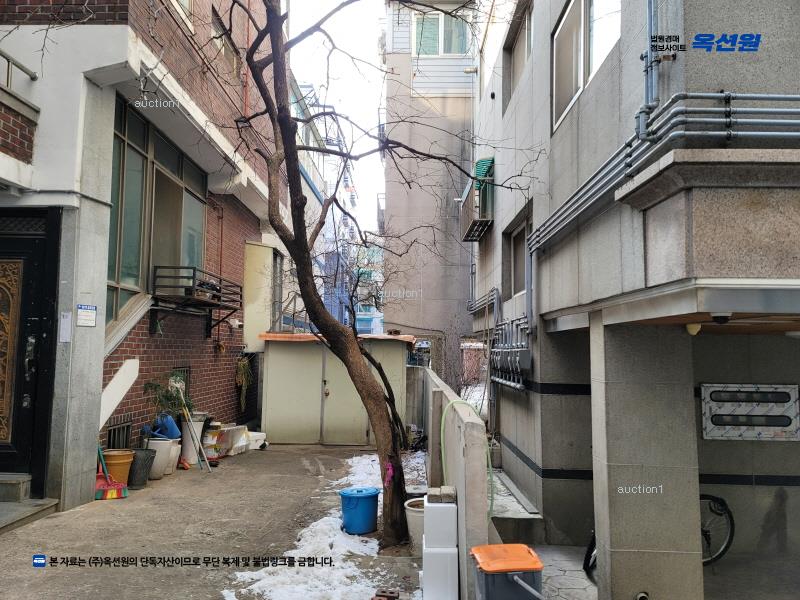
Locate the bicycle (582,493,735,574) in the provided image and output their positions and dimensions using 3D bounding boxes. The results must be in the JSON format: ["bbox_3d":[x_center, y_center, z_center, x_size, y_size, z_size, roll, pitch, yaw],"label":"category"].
[{"bbox_3d":[2.297,1.948,5.222,1.700,1.000,0.600,2,-5,-11],"label":"bicycle"}]

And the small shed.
[{"bbox_3d":[-0.926,1.408,9.371,2.276,1.661,1.600,0,-5,1],"label":"small shed"}]

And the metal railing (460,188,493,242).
[{"bbox_3d":[1.335,-1.490,10.060,0.340,0.631,1.800,0,-5,1],"label":"metal railing"}]

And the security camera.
[{"bbox_3d":[1.590,0.094,2.858,0.108,0.065,0.108,0,-5,1],"label":"security camera"}]

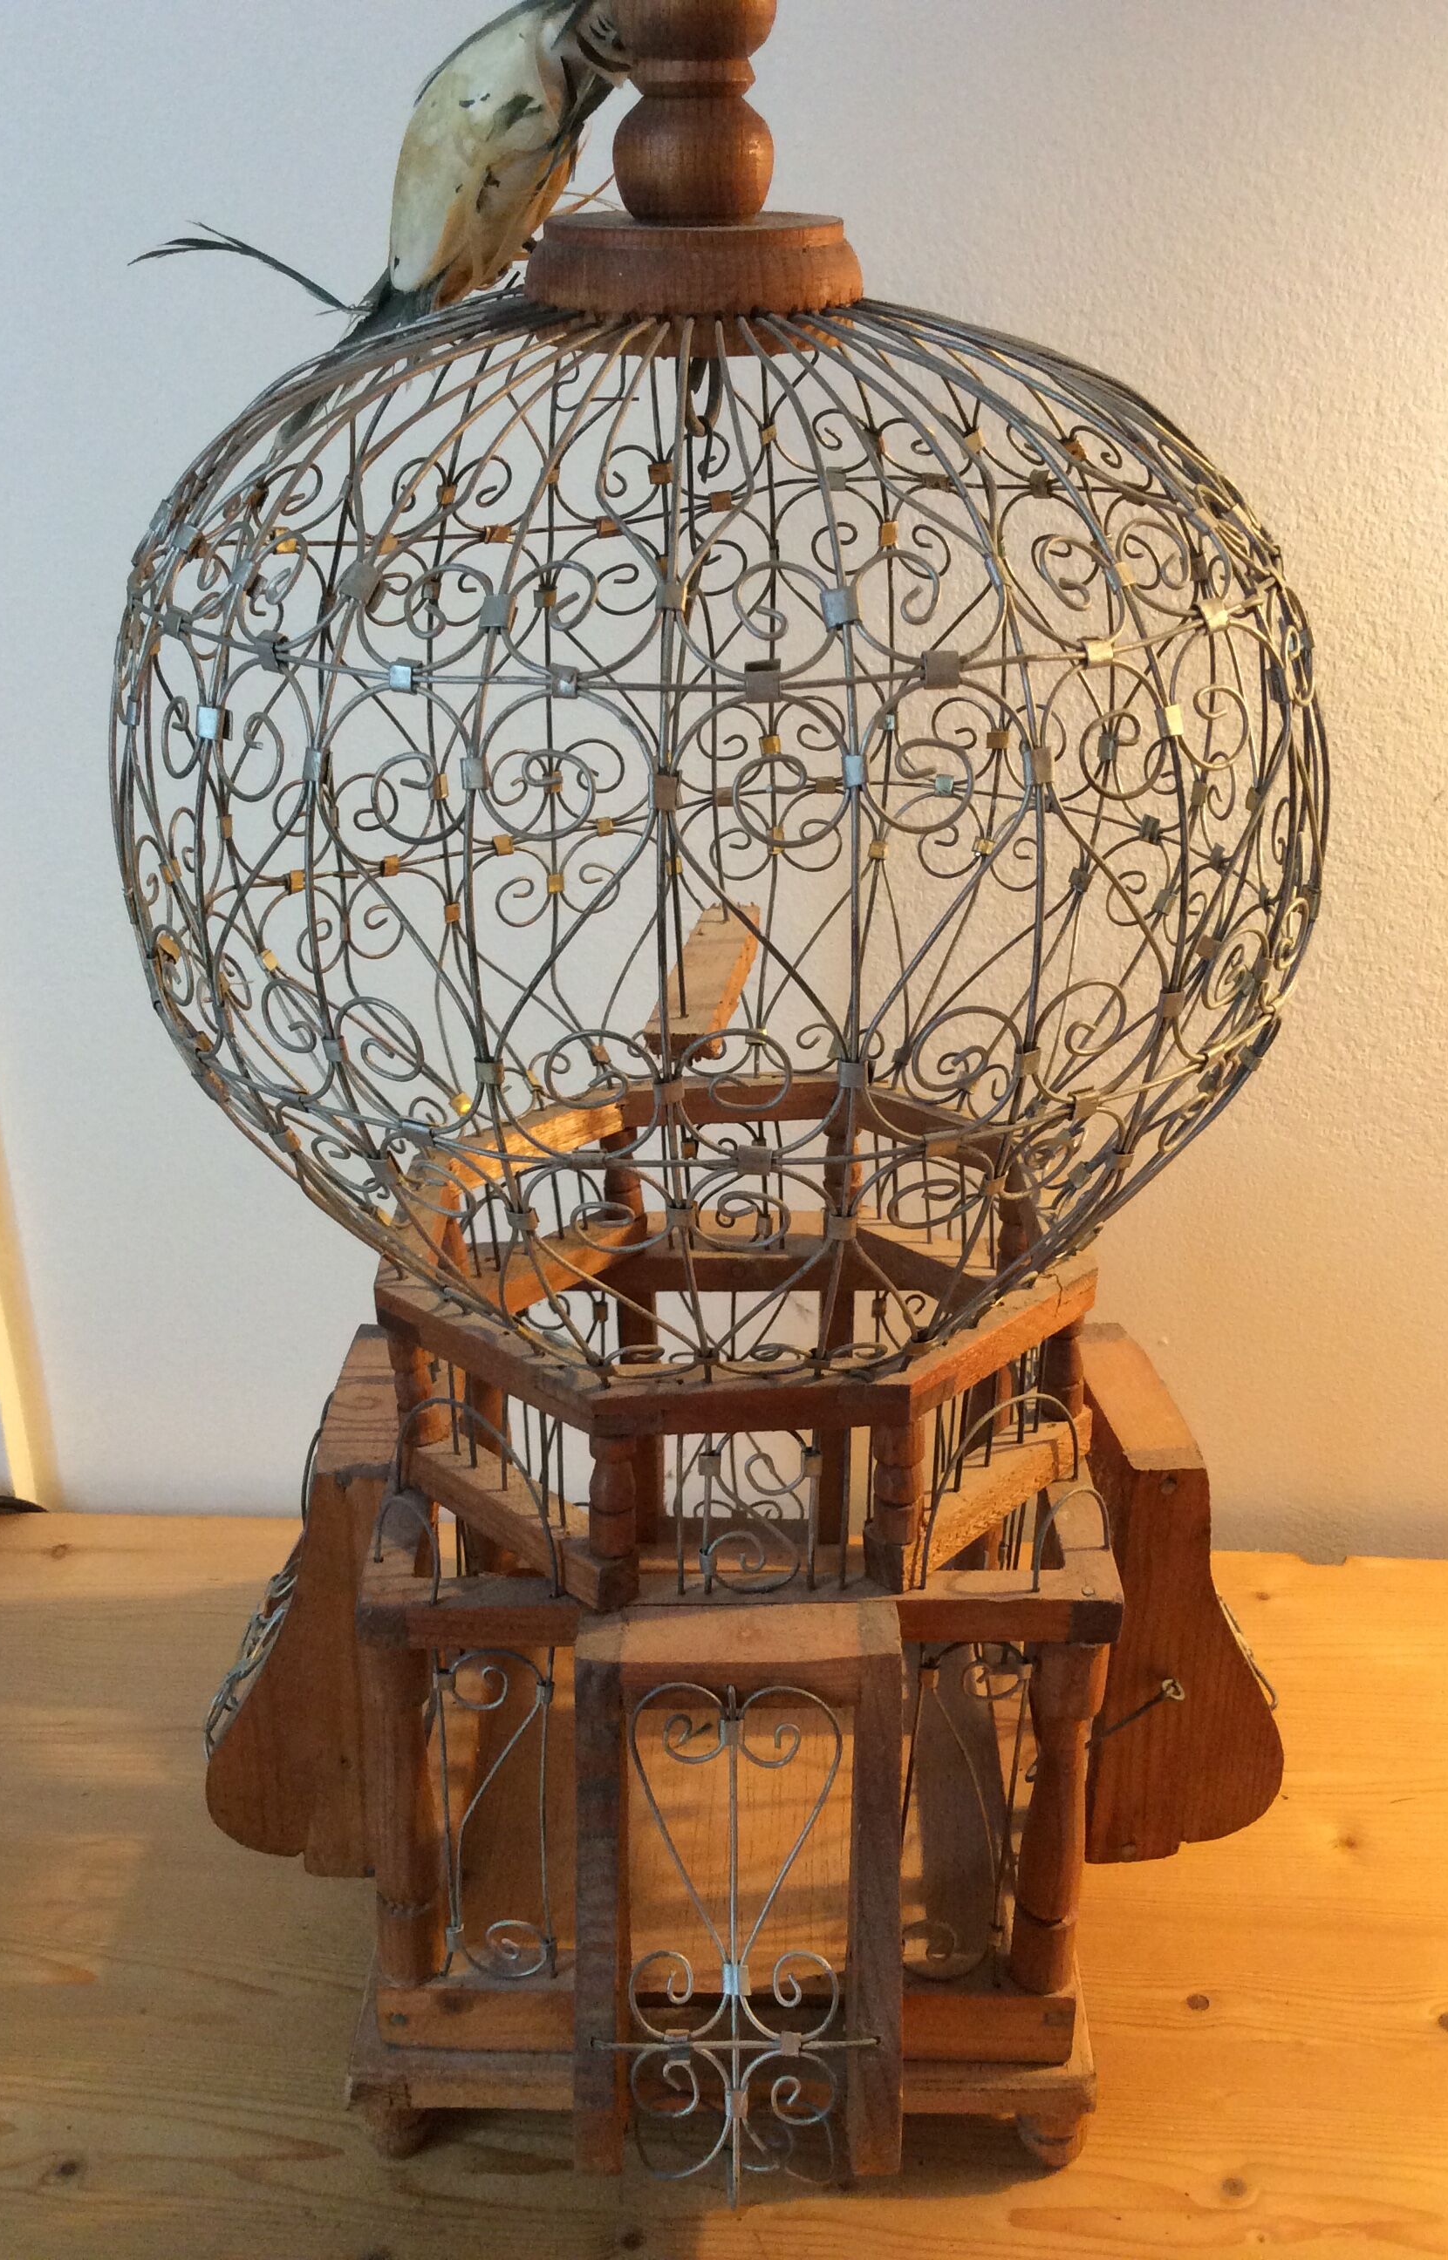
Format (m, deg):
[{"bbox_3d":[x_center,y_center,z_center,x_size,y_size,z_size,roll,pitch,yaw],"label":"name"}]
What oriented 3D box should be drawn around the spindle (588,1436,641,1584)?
[{"bbox_3d":[-0.029,0.100,0.552,0.014,0.049,0.014,1,25,-1],"label":"spindle"}]

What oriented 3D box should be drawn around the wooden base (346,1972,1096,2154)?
[{"bbox_3d":[0.000,0.242,0.719,0.219,0.067,0.219,1,25,-1],"label":"wooden base"}]

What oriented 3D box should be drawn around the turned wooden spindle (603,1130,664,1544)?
[{"bbox_3d":[-0.032,0.077,0.746,0.016,0.173,0.016,1,25,-1],"label":"turned wooden spindle"}]

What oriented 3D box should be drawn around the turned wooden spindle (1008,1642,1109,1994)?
[{"bbox_3d":[0.095,0.194,0.599,0.022,0.132,0.022,1,25,-1],"label":"turned wooden spindle"}]

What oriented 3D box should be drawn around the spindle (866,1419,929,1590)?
[{"bbox_3d":[0.045,0.101,0.553,0.015,0.053,0.015,1,25,-1],"label":"spindle"}]

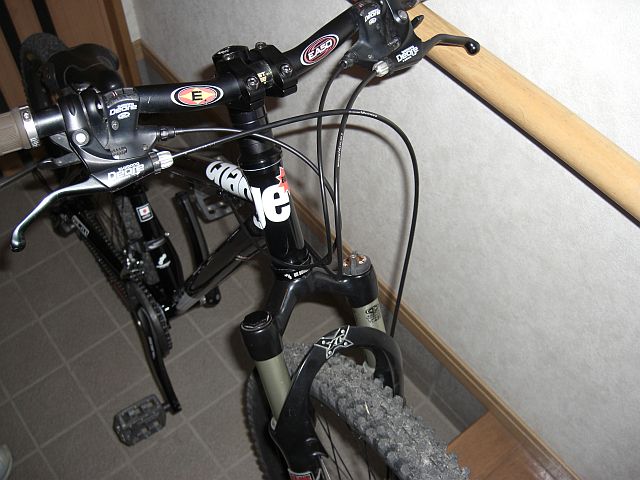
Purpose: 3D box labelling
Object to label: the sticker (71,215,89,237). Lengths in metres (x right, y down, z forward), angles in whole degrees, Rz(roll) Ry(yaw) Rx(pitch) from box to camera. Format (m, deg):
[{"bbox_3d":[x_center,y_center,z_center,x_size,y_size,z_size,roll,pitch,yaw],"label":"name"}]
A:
[{"bbox_3d":[-0.502,-0.028,1.477,0.003,0.015,0.064,7,28,-50],"label":"sticker"}]

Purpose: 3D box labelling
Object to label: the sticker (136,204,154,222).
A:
[{"bbox_3d":[-0.305,-0.046,1.227,0.022,0.027,0.004,-18,25,-13],"label":"sticker"}]

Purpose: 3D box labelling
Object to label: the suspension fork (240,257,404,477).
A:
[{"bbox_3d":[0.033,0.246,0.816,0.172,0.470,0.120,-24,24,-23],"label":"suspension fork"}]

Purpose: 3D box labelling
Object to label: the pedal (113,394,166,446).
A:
[{"bbox_3d":[-0.331,0.331,1.288,0.090,0.027,0.062,-24,62,-24],"label":"pedal"}]

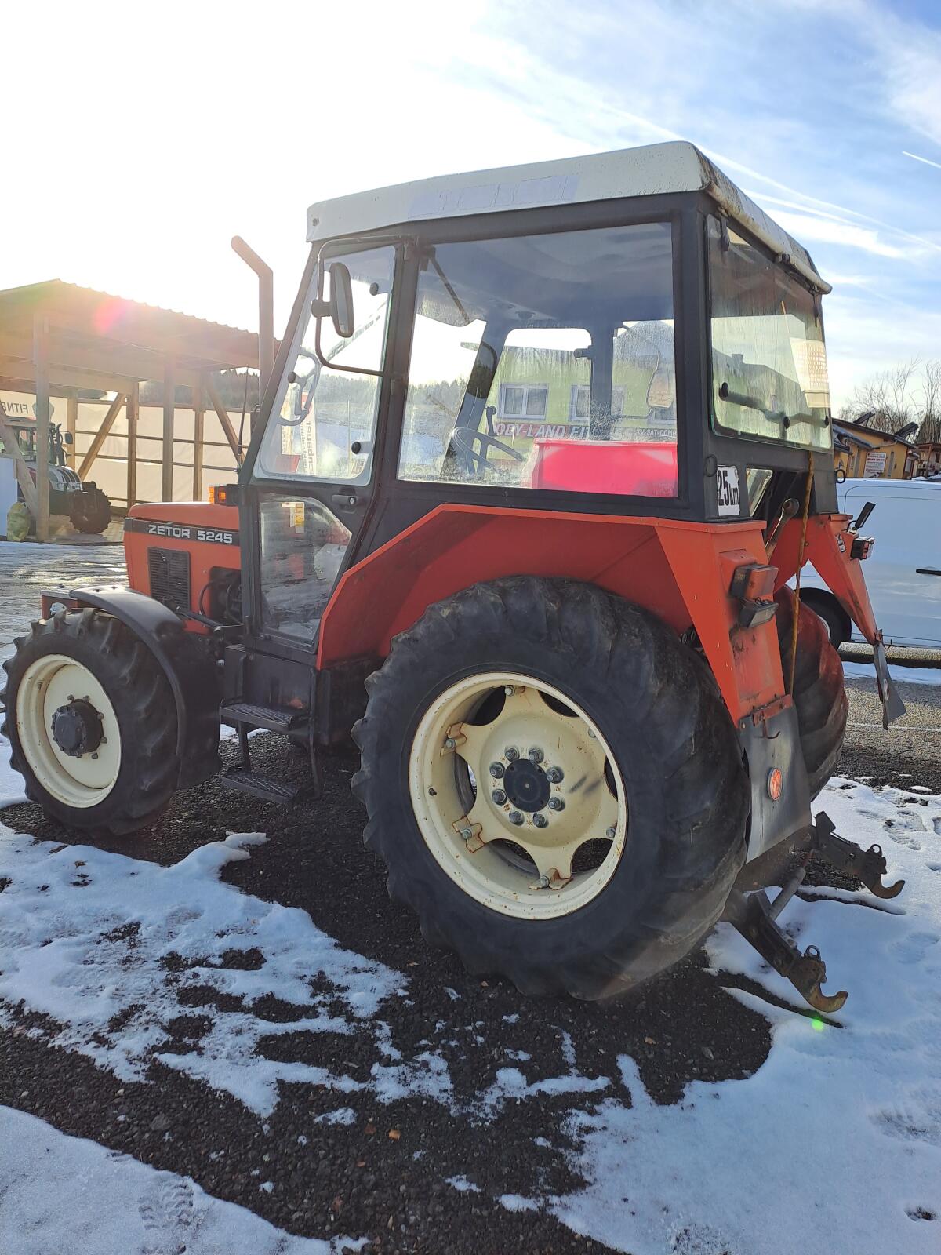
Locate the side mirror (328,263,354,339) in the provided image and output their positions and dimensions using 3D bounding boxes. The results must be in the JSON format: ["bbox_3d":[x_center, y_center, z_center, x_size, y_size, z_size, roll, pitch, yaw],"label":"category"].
[{"bbox_3d":[-0.408,-1.052,2.935,0.056,0.237,0.141,-3,9,11],"label":"side mirror"}]

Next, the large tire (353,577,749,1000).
[{"bbox_3d":[0.206,0.506,2.918,1.333,1.323,0.374,10,12,33],"label":"large tire"}]

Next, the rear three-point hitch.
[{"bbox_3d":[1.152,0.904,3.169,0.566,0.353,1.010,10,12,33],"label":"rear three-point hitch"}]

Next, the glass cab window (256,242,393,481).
[{"bbox_3d":[-0.531,-0.906,3.195,0.616,0.783,0.040,11,6,42],"label":"glass cab window"}]

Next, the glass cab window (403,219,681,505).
[{"bbox_3d":[0.206,-0.780,2.651,0.954,0.747,0.040,10,5,33],"label":"glass cab window"}]

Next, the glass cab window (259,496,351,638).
[{"bbox_3d":[-0.603,-0.219,3.297,0.525,0.515,0.040,12,12,41],"label":"glass cab window"}]

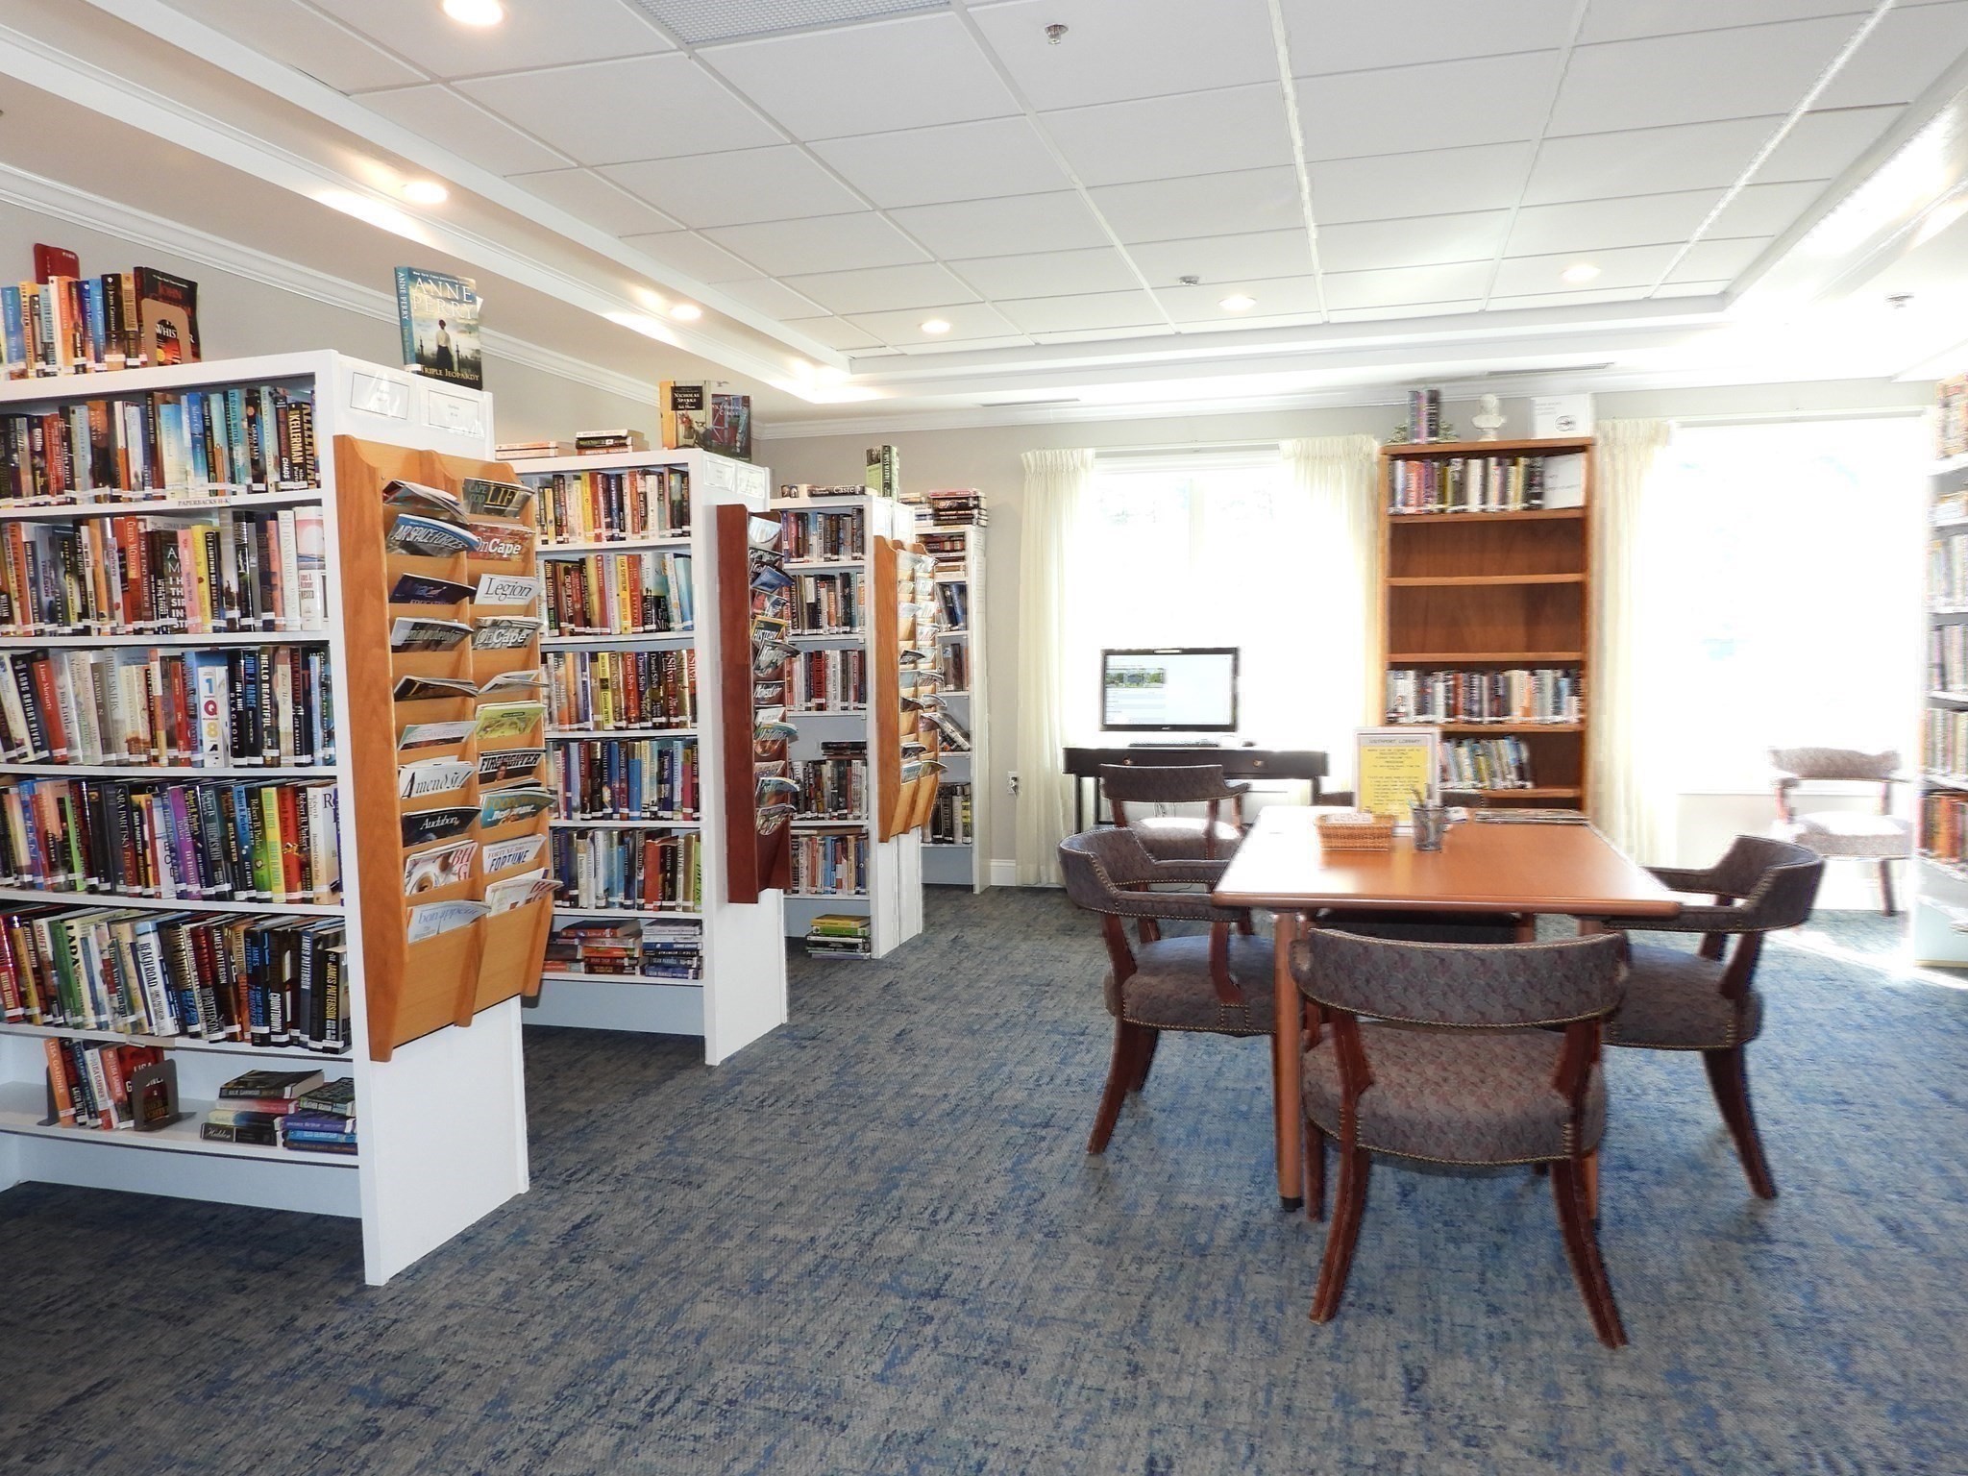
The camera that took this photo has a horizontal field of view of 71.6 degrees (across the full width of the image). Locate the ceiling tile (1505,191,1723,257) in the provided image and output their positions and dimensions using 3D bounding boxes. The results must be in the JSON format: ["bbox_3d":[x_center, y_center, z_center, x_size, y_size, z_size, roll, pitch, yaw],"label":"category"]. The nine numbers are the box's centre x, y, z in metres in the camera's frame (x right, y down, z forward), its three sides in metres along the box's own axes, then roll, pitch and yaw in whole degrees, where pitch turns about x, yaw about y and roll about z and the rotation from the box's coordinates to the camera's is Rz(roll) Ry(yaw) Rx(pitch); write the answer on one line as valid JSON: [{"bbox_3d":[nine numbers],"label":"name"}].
[{"bbox_3d":[1.993,-1.650,4.370,0.605,0.030,0.605,0,5,16],"label":"ceiling tile"}]

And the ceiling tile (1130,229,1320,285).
[{"bbox_3d":[0.819,-1.649,4.674,0.600,0.024,0.595,0,4,16],"label":"ceiling tile"}]

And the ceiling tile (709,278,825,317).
[{"bbox_3d":[-0.781,-1.657,5.134,0.241,0.024,0.595,0,4,16],"label":"ceiling tile"}]

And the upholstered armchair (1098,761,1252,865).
[{"bbox_3d":[0.841,0.466,6.032,0.600,0.765,0.600,0,4,16],"label":"upholstered armchair"}]

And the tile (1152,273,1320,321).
[{"bbox_3d":[0.999,-1.708,5.304,0.597,0.020,0.597,0,5,16],"label":"tile"}]

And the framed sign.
[{"bbox_3d":[1.072,0.120,3.542,0.213,0.287,0.065,0,5,16],"label":"framed sign"}]

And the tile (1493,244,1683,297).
[{"bbox_3d":[2.173,-1.700,4.957,0.597,0.020,0.597,0,5,16],"label":"tile"}]

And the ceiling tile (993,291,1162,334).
[{"bbox_3d":[0.391,-1.696,5.417,0.600,0.024,0.595,0,4,16],"label":"ceiling tile"}]

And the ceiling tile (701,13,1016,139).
[{"bbox_3d":[-0.268,-1.537,3.175,0.605,0.025,0.605,0,4,16],"label":"ceiling tile"}]

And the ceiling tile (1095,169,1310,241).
[{"bbox_3d":[0.654,-1.607,4.117,0.605,0.030,0.605,0,5,16],"label":"ceiling tile"}]

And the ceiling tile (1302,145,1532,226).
[{"bbox_3d":[1.243,-1.602,3.943,0.600,0.024,0.595,0,4,16],"label":"ceiling tile"}]

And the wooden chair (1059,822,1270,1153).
[{"bbox_3d":[0.504,0.647,3.587,0.600,0.765,0.600,0,4,16],"label":"wooden chair"}]

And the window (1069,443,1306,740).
[{"bbox_3d":[0.992,-0.633,6.762,1.177,1.538,0.120,0,5,16],"label":"window"}]

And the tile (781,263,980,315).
[{"bbox_3d":[-0.364,-1.659,5.036,0.605,0.030,0.605,0,5,16],"label":"tile"}]

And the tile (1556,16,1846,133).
[{"bbox_3d":[1.655,-1.548,3.204,0.597,0.020,0.597,0,5,16],"label":"tile"}]

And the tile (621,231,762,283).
[{"bbox_3d":[-0.948,-1.613,4.569,0.270,0.020,0.597,0,5,16],"label":"tile"}]

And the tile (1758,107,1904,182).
[{"bbox_3d":[2.242,-1.592,3.663,0.235,0.020,0.600,0,5,16],"label":"tile"}]

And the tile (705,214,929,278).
[{"bbox_3d":[-0.522,-1.609,4.443,0.600,0.020,0.600,0,5,16],"label":"tile"}]

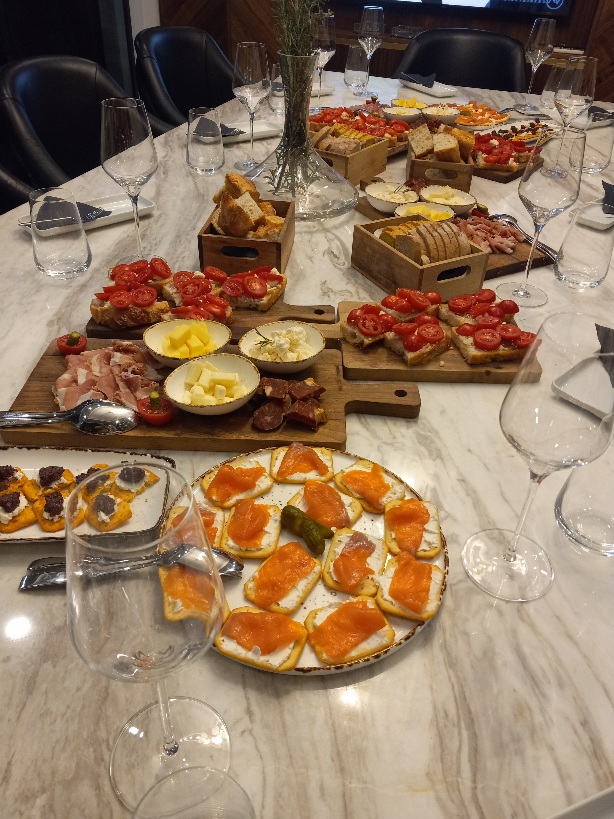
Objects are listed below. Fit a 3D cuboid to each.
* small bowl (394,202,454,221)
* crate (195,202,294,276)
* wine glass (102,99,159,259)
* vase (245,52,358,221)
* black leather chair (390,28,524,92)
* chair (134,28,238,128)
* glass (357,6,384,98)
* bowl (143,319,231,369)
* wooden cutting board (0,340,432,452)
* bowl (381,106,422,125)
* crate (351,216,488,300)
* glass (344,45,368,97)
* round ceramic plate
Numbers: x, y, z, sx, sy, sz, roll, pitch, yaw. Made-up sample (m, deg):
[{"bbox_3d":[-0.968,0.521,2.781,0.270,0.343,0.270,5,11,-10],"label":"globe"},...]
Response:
[{"bbox_3d":[0.204,-0.328,1.121,0.104,0.036,0.102,3,38,0],"label":"small bowl"},{"bbox_3d":[-0.091,-0.273,1.033,0.122,0.077,0.179,6,38,3],"label":"crate"},{"bbox_3d":[-0.268,-0.340,0.986,0.084,0.247,0.084,3,38,0],"label":"wine glass"},{"bbox_3d":[-0.022,-0.527,1.208,0.252,0.256,0.252,3,38,0],"label":"vase"},{"bbox_3d":[0.553,-1.064,2.678,0.585,0.865,0.580,13,39,12],"label":"black leather chair"},{"bbox_3d":[-0.297,-0.839,2.322,0.580,0.865,0.585,10,38,9],"label":"chair"},{"bbox_3d":[0.201,-1.143,2.048,0.085,0.243,0.085,4,38,0],"label":"glass"},{"bbox_3d":[-0.141,-0.070,0.760,0.103,0.036,0.098,2,38,-2],"label":"bowl"},{"bbox_3d":[-0.093,-0.021,0.757,0.456,0.016,0.185,2,38,-2],"label":"wooden cutting board"},{"bbox_3d":[0.265,-0.816,1.776,0.104,0.034,0.104,4,38,0],"label":"bowl"},{"bbox_3d":[0.170,-0.230,0.989,0.126,0.071,0.175,-17,42,-24],"label":"crate"},{"bbox_3d":[0.169,-1.144,2.148,0.083,0.120,0.083,4,38,0],"label":"glass"},{"bbox_3d":[-0.003,0.125,0.583,0.257,0.025,0.257,2,38,-2],"label":"round ceramic plate"}]

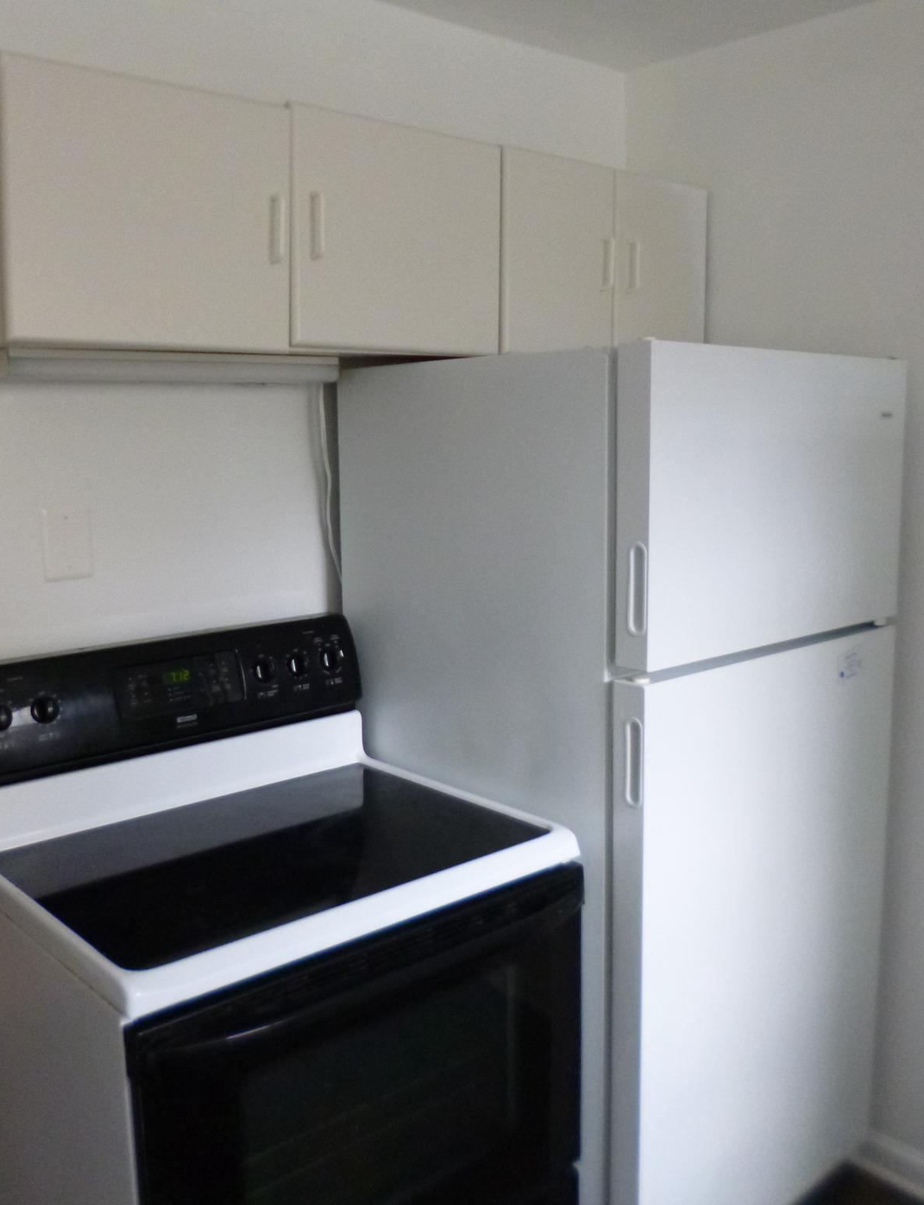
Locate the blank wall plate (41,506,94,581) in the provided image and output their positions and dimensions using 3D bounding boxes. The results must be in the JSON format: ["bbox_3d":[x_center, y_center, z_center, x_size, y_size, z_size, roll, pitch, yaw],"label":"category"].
[{"bbox_3d":[-0.624,-0.094,1.762,0.074,0.115,0.008,-8,12,-41],"label":"blank wall plate"}]

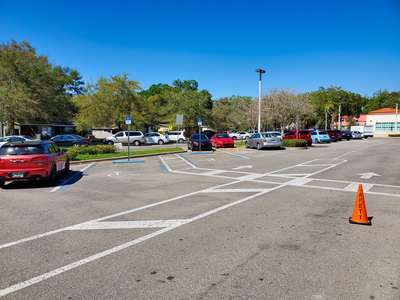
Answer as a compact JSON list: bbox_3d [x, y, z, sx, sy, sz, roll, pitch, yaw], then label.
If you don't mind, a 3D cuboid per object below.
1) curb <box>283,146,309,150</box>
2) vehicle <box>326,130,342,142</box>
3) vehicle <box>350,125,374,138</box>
[{"bbox_3d":[9.600,-0.242,30.041,2.700,0.150,0.600,-2,4,-30],"label":"curb"},{"bbox_3d":[20.900,-2.081,48.962,1.870,1.700,4.600,-1,3,-10],"label":"vehicle"},{"bbox_3d":[39.500,-4.234,73.879,2.400,3.100,6.000,-1,3,-10],"label":"vehicle"}]

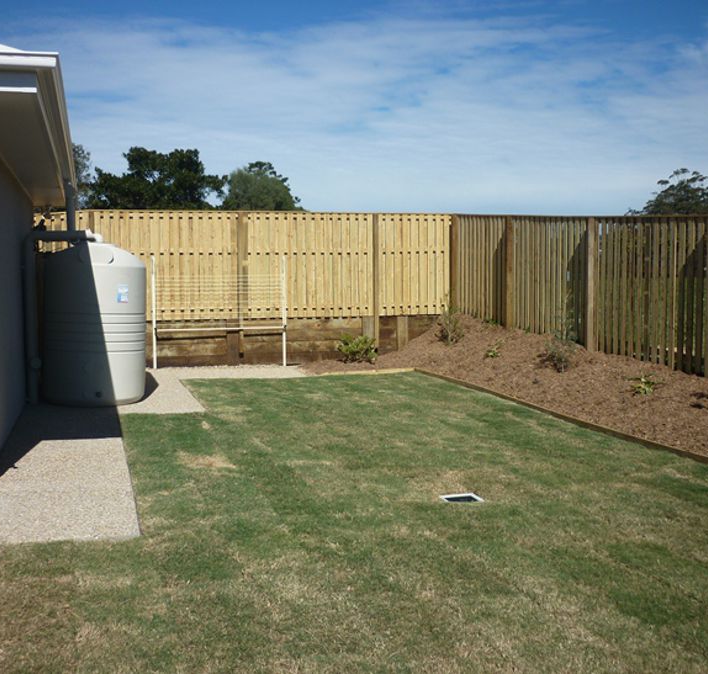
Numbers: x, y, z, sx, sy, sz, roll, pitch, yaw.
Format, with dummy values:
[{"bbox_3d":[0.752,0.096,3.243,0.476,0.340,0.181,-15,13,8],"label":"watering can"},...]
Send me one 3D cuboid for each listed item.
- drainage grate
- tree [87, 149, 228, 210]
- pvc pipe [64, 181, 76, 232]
[{"bbox_3d":[0.693,1.034,5.500,0.240,0.030,0.230,-1,4,-13],"label":"drainage grate"},{"bbox_3d":[-10.567,-5.700,46.276,8.000,9.056,7.500,0,3,0],"label":"tree"},{"bbox_3d":[-3.364,-1.552,10.200,0.100,0.630,0.100,-1,4,-18],"label":"pvc pipe"}]

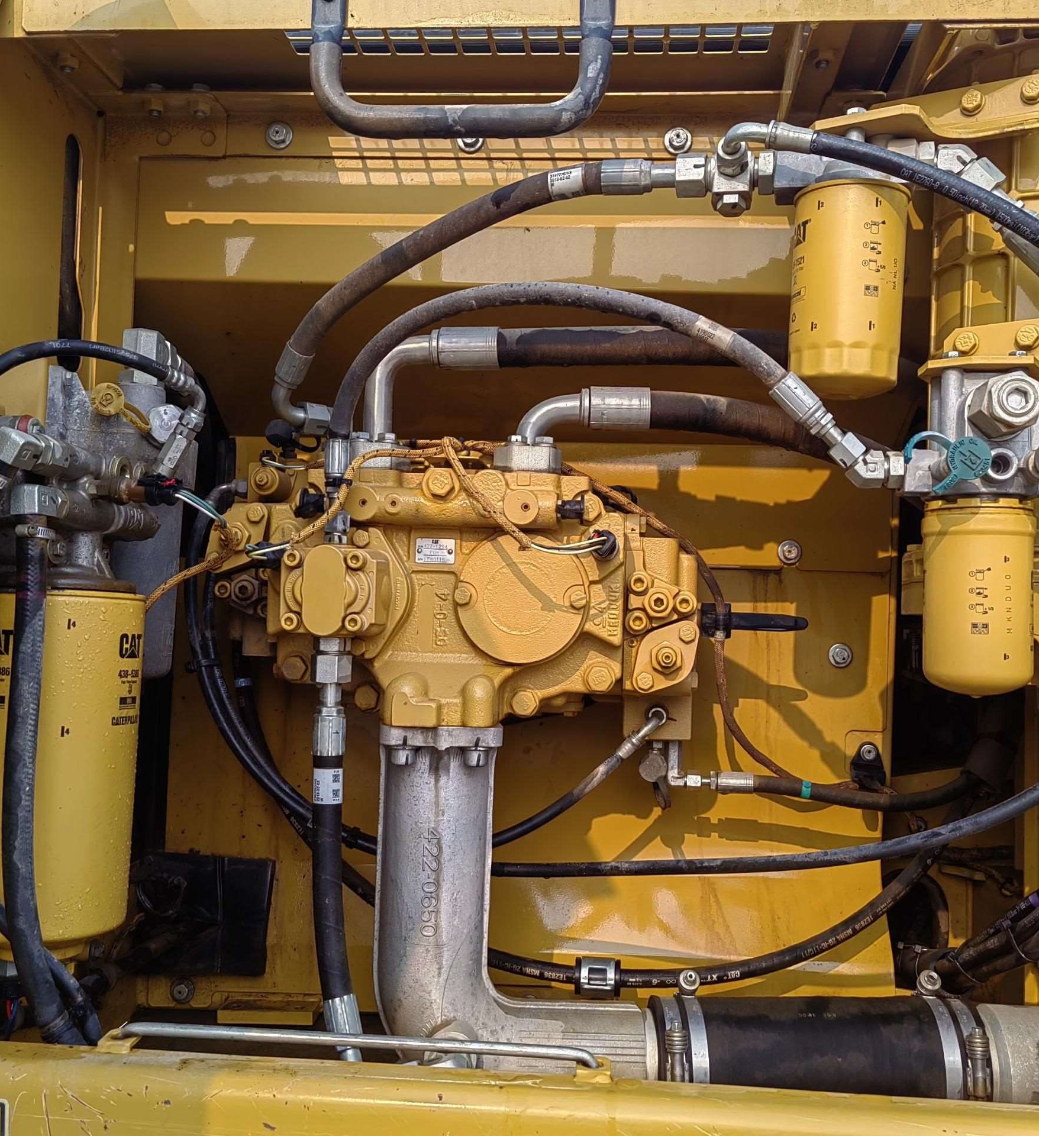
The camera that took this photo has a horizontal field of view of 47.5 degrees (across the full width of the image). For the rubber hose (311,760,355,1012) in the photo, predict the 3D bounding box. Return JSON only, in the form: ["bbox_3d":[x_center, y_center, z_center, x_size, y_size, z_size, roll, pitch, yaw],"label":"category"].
[{"bbox_3d":[-0.156,0.262,0.985,0.037,0.208,0.038,1,-2,3],"label":"rubber hose"}]

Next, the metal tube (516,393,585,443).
[{"bbox_3d":[0.028,-0.139,1.095,0.062,0.045,0.026,1,-2,3],"label":"metal tube"}]

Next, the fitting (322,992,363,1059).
[{"bbox_3d":[-0.144,0.377,0.967,0.028,0.063,0.028,-12,-13,3],"label":"fitting"}]

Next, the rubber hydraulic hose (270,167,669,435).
[{"bbox_3d":[-0.067,-0.240,1.060,0.410,0.200,0.130,1,-2,20],"label":"rubber hydraulic hose"}]

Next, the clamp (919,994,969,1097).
[{"bbox_3d":[0.357,0.431,1.020,0.018,0.113,0.113,1,-2,0],"label":"clamp"}]

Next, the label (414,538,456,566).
[{"bbox_3d":[-0.076,-0.014,1.065,0.038,0.025,0.002,1,-2,3],"label":"label"}]

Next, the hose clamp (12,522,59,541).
[{"bbox_3d":[-0.350,-0.026,0.860,0.032,0.012,0.029,1,-2,3],"label":"hose clamp"}]

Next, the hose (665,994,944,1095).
[{"bbox_3d":[0.250,0.429,1.020,0.265,0.106,0.106,1,-2,0],"label":"hose"}]

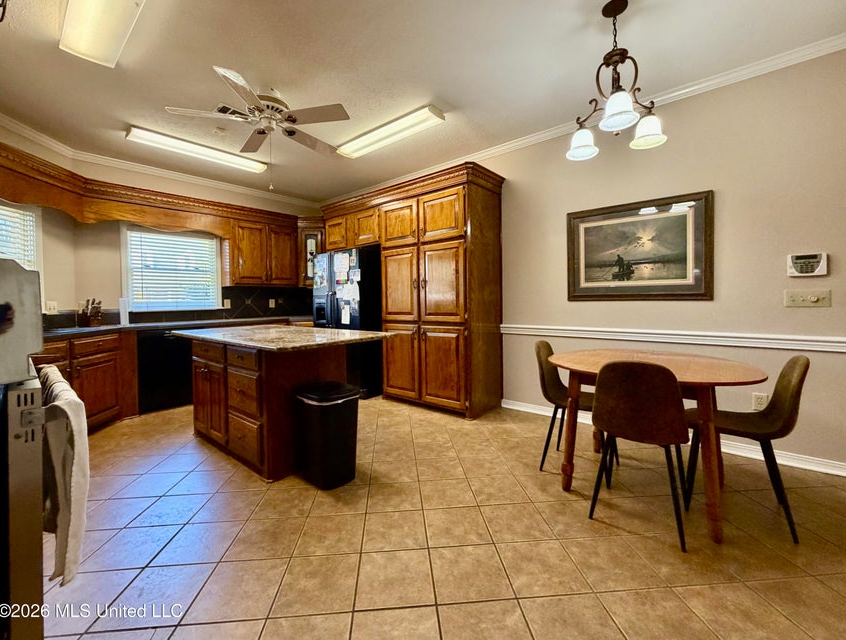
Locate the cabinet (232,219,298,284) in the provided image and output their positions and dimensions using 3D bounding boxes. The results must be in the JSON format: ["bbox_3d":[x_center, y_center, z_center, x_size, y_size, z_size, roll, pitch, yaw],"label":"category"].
[{"bbox_3d":[-2.285,-0.900,4.875,0.312,0.889,0.936,2,4,40],"label":"cabinet"}]

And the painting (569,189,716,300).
[{"bbox_3d":[1.767,-0.569,2.916,1.051,0.820,0.035,2,4,40],"label":"painting"}]

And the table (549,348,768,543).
[{"bbox_3d":[1.355,0.646,2.112,1.080,0.770,1.080,2,4,40],"label":"table"}]

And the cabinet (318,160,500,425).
[{"bbox_3d":[-0.256,-0.286,4.254,2.425,2.437,0.635,2,4,40],"label":"cabinet"}]

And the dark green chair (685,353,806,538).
[{"bbox_3d":[1.729,0.606,1.891,0.497,0.866,0.433,2,4,40],"label":"dark green chair"}]

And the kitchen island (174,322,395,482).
[{"bbox_3d":[-1.307,0.557,3.004,2.004,0.904,0.924,2,4,40],"label":"kitchen island"}]

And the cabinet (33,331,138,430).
[{"bbox_3d":[-3.334,0.597,3.014,0.612,0.866,1.040,-1,3,-5],"label":"cabinet"}]

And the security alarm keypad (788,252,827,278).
[{"bbox_3d":[2.518,-0.358,2.266,0.170,0.141,0.030,2,4,40],"label":"security alarm keypad"}]

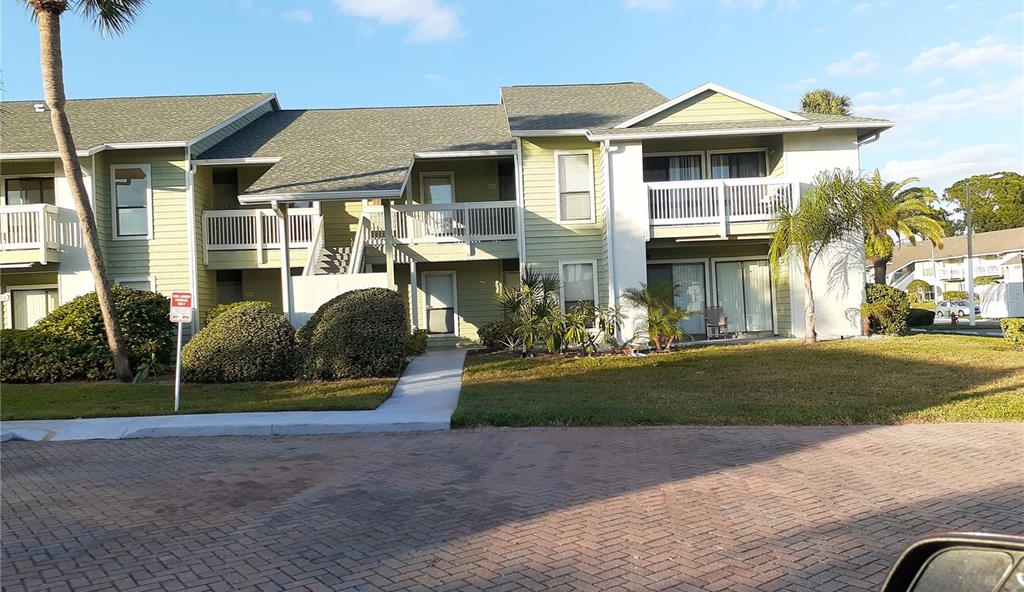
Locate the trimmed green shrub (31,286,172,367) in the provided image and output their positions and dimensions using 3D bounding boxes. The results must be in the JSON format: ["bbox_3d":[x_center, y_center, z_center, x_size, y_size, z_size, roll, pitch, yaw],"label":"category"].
[{"bbox_3d":[-10.511,0.871,20.689,3.400,2.315,2.600,-2,-1,-2],"label":"trimmed green shrub"}]

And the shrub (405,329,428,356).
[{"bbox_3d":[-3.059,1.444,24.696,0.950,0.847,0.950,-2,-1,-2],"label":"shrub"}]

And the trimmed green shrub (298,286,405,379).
[{"bbox_3d":[-3.417,0.784,17.091,2.300,1.871,2.250,-2,-1,-2],"label":"trimmed green shrub"}]

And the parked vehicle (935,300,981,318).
[{"bbox_3d":[41.029,1.199,73.493,1.800,1.480,4.600,-2,-1,-19],"label":"parked vehicle"}]

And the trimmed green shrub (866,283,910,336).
[{"bbox_3d":[10.600,0.383,22.593,1.330,1.474,1.350,-2,-1,-2],"label":"trimmed green shrub"}]

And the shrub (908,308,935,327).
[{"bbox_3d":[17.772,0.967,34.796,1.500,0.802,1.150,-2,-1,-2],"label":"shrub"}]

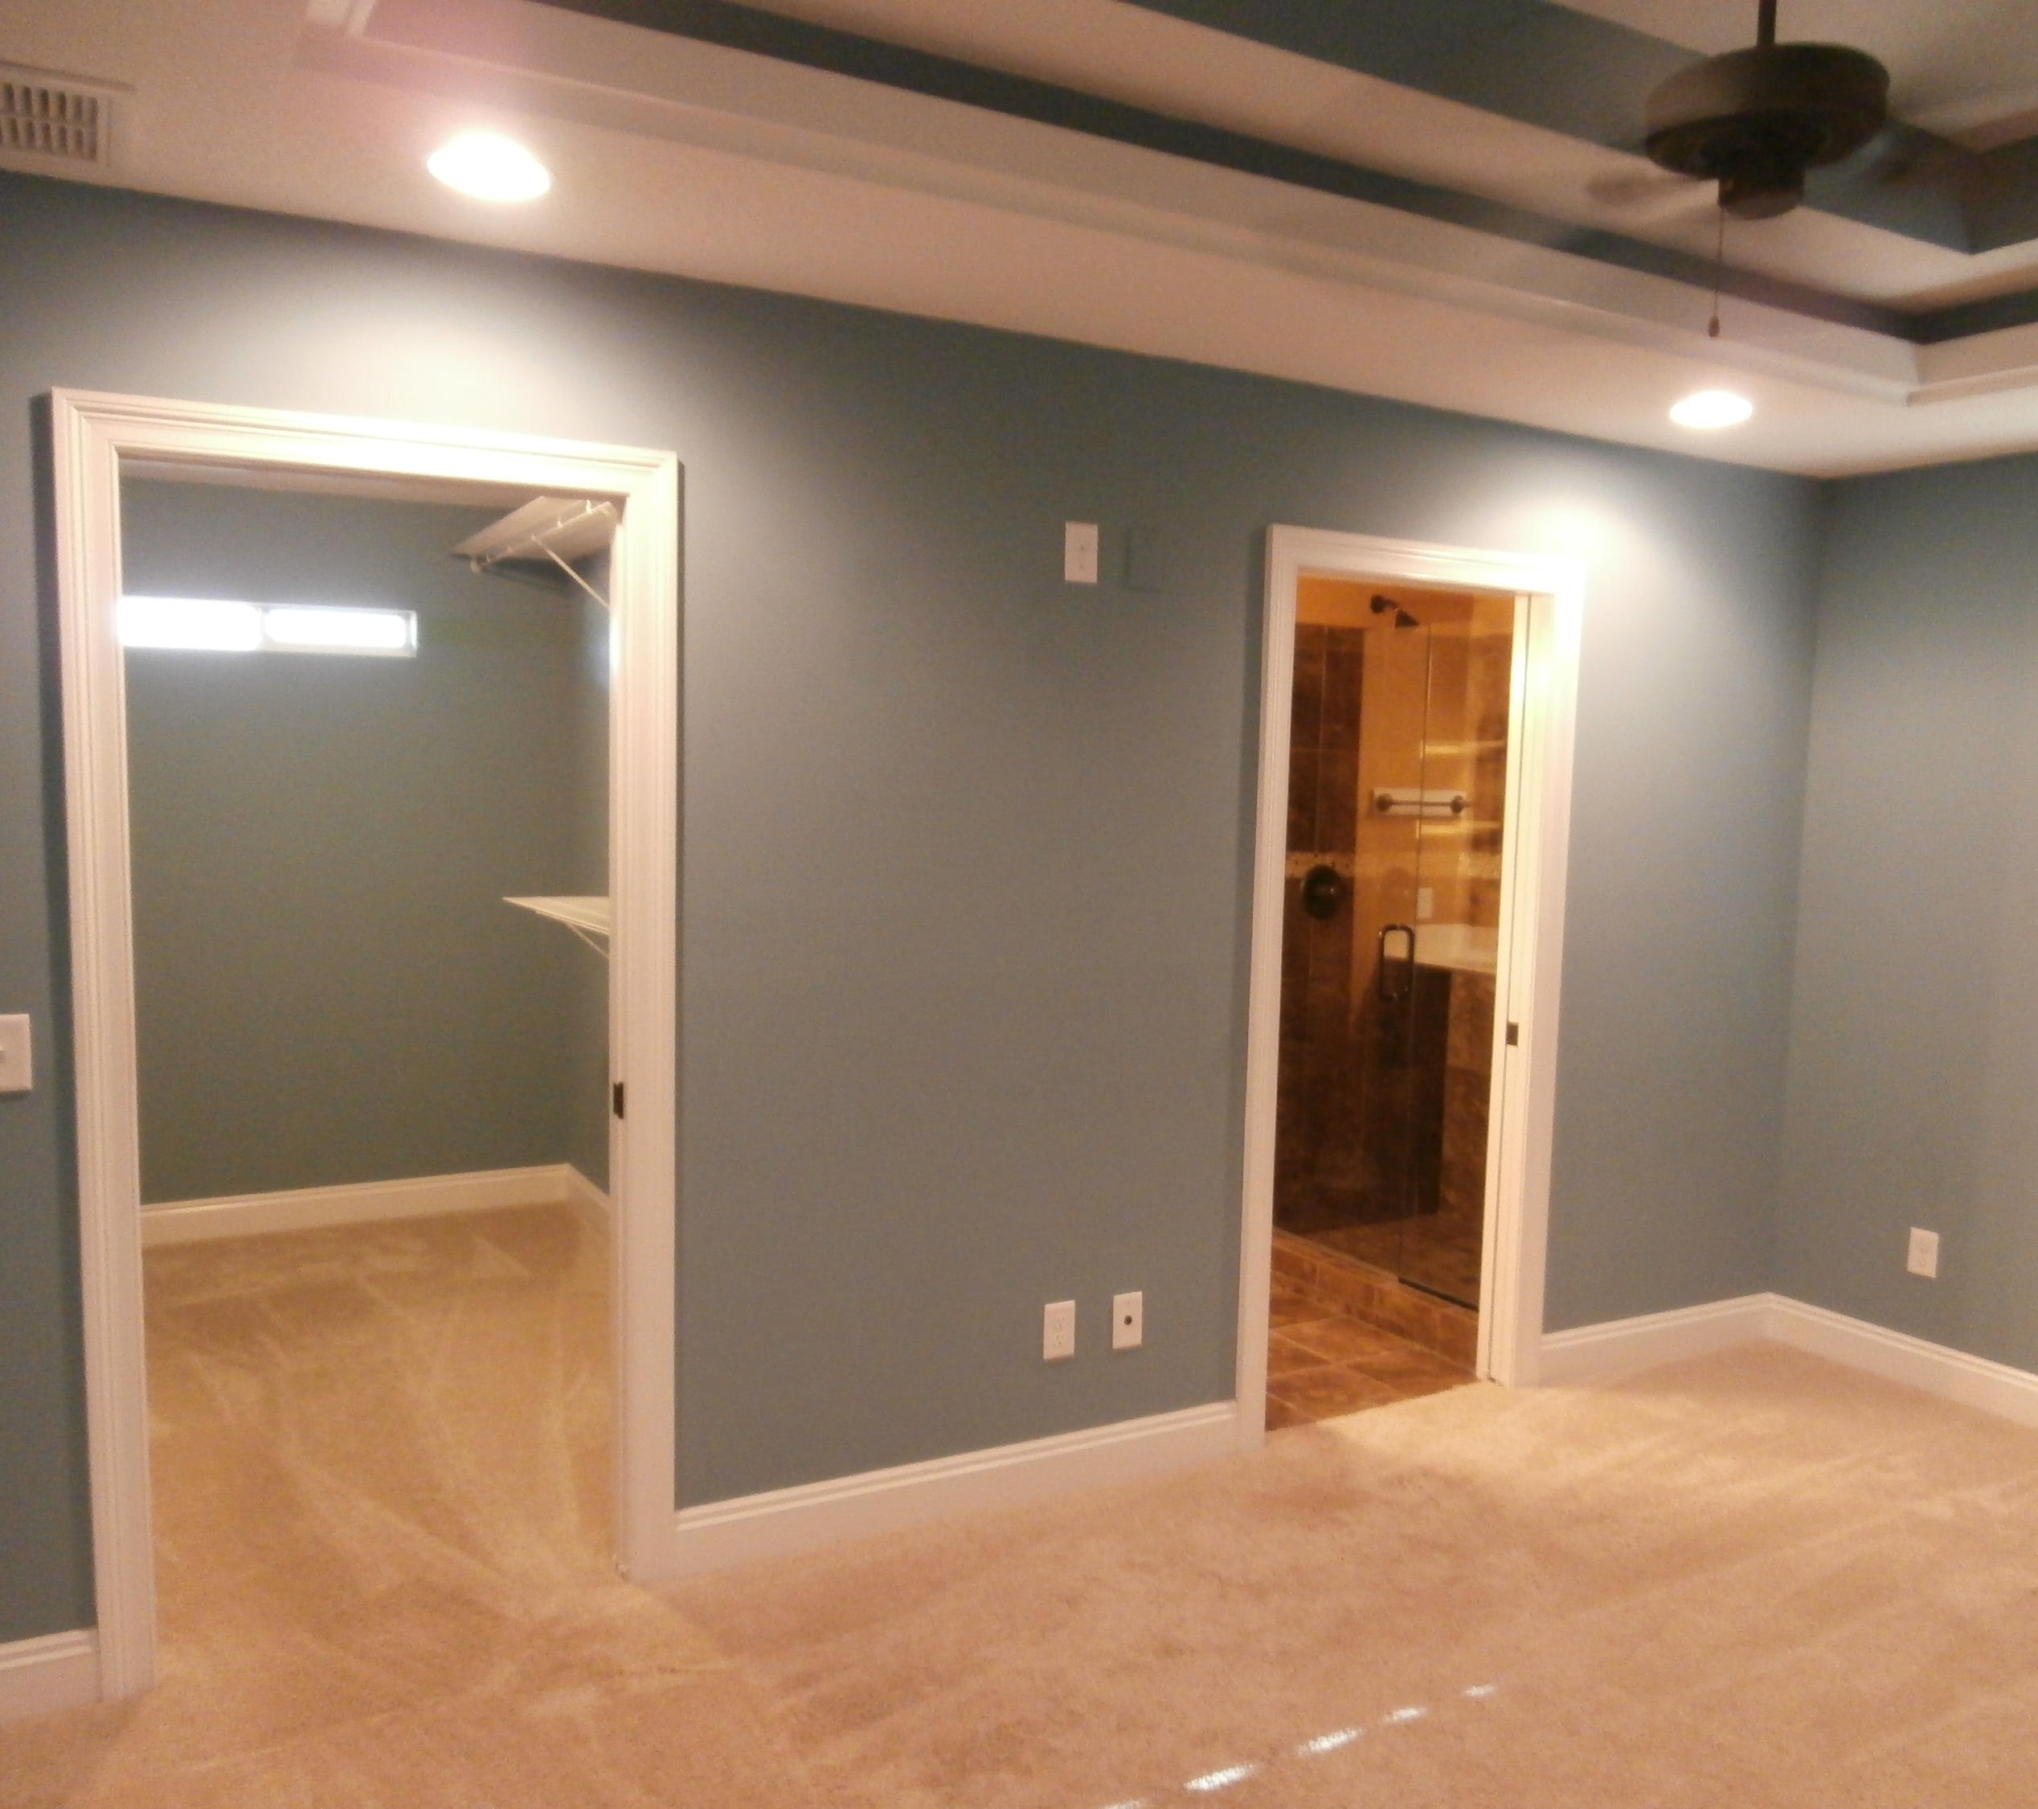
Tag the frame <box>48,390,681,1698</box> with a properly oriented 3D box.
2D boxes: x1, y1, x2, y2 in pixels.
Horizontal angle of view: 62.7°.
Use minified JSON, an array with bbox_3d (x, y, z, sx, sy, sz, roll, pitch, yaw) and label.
[{"bbox_3d":[-1.102,0.243,2.956,0.981,2.120,0.140,-1,6,-28],"label":"frame"}]

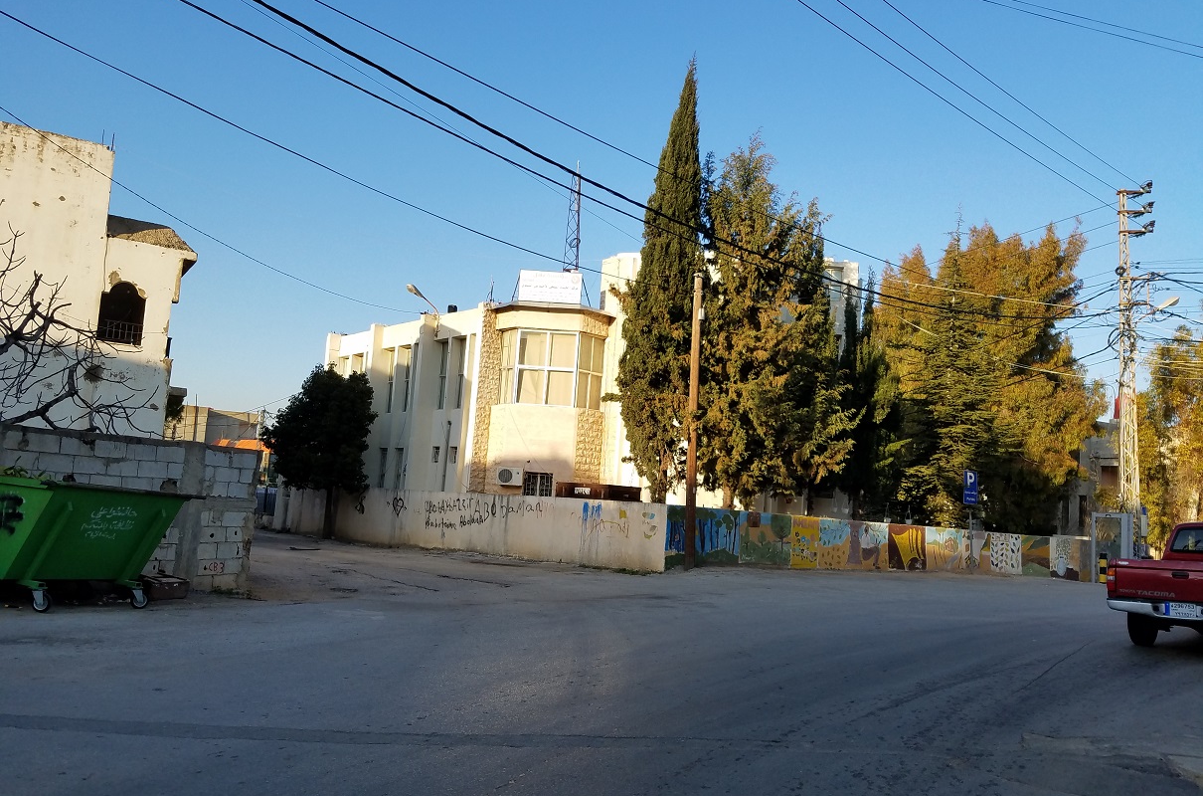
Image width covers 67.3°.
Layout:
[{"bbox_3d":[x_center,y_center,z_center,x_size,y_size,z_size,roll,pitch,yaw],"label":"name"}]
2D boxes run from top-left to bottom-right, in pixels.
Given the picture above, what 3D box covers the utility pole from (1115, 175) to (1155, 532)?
[{"bbox_3d":[18.295,-0.672,31.037,1.200,13.900,0.800,3,-7,0],"label":"utility pole"}]

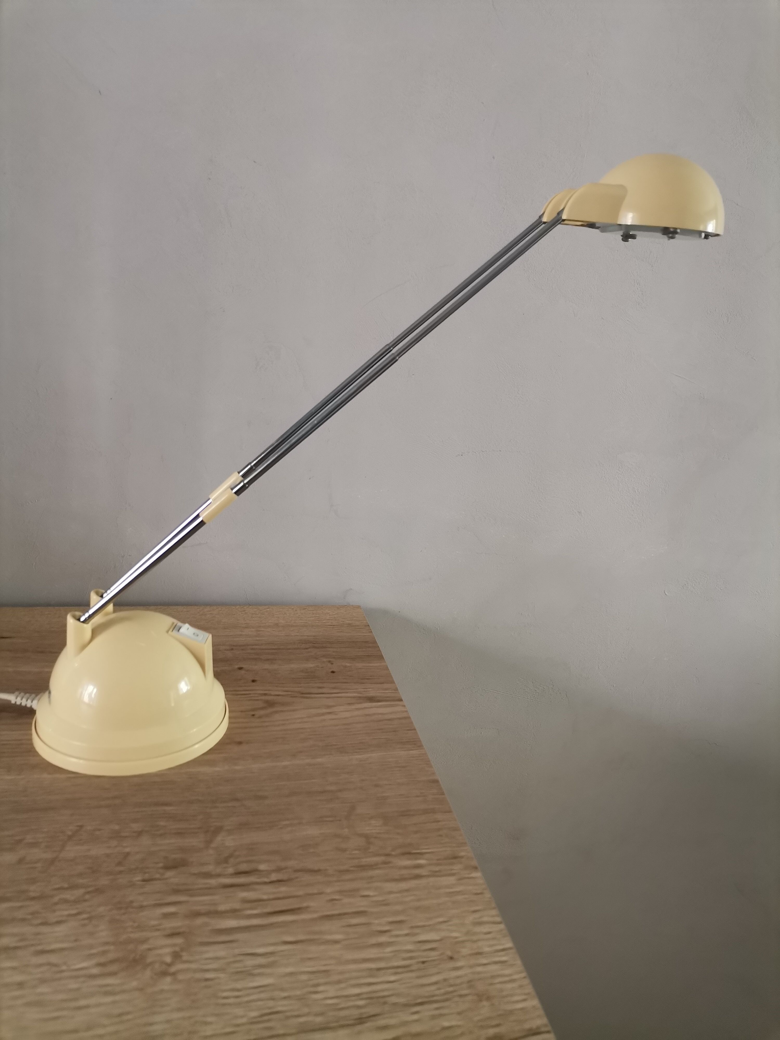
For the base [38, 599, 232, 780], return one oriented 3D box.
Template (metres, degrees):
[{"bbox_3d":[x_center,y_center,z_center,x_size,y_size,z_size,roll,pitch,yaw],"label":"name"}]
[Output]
[{"bbox_3d":[-0.168,0.096,0.513,0.124,0.085,0.124,3,14,-4],"label":"base"}]

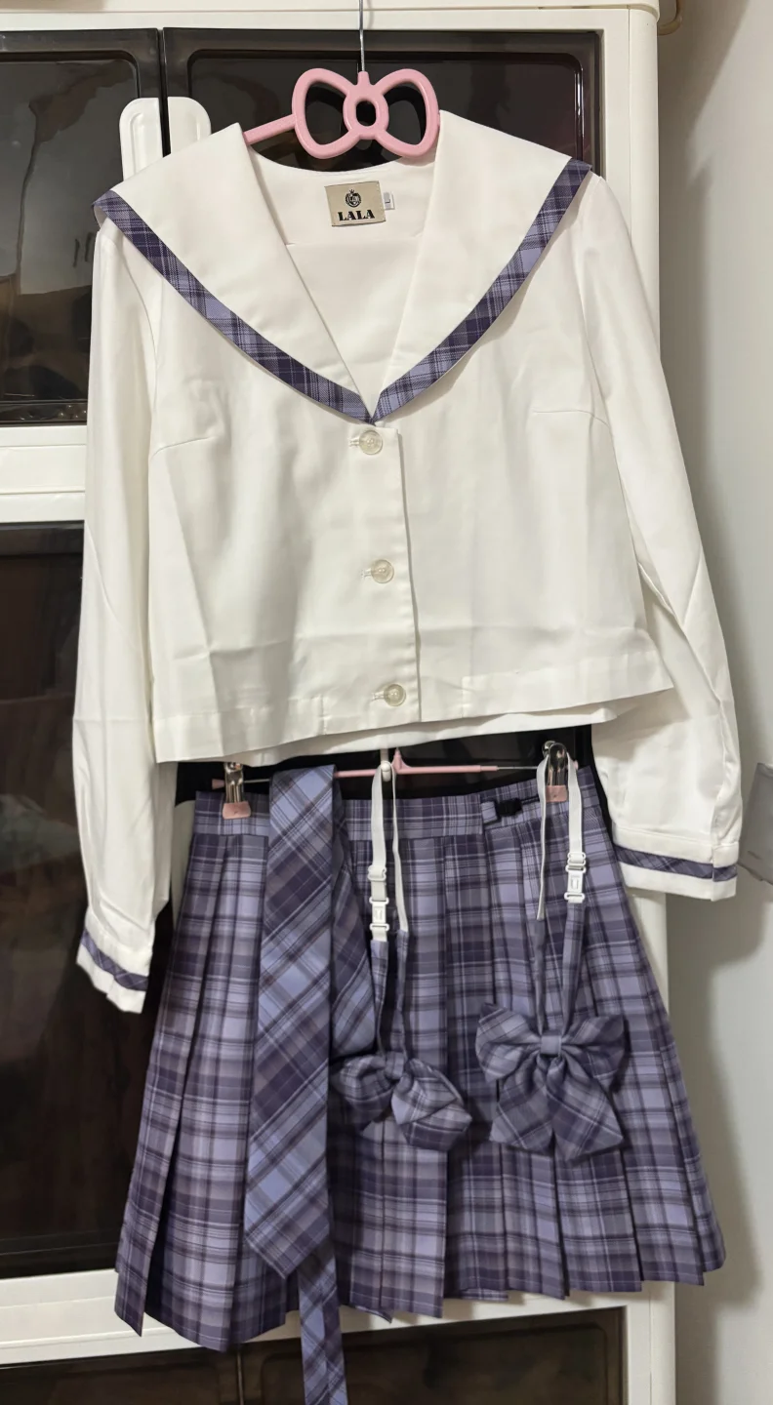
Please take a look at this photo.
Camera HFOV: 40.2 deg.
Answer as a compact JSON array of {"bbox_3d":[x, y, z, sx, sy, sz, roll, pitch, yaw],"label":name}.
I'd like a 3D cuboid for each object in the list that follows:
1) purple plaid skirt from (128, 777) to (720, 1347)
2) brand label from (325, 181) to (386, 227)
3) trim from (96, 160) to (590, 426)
[{"bbox_3d":[0.030,0.312,0.935,0.525,0.470,0.110,-3,6,-4],"label":"purple plaid skirt"},{"bbox_3d":[-0.025,-0.406,0.859,0.045,0.034,0.003,-7,6,-3],"label":"brand label"},{"bbox_3d":[-0.032,-0.324,0.842,0.390,0.200,0.070,-5,6,-3],"label":"trim"}]

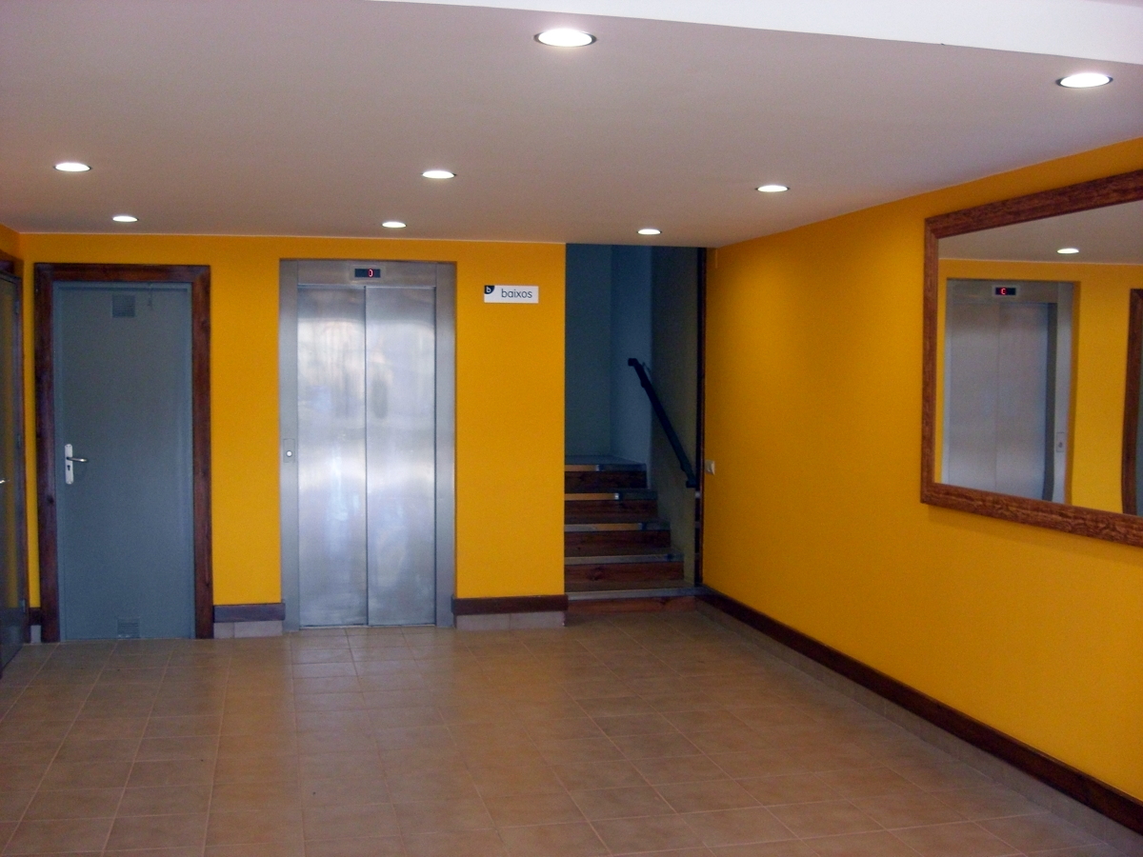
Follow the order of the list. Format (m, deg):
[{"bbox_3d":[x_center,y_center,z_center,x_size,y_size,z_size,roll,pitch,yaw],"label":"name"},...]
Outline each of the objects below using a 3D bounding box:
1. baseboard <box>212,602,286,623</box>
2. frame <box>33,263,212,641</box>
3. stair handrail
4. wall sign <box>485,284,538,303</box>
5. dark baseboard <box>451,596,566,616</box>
[{"bbox_3d":[-1.823,1.046,7.109,0.390,0.098,0.025,0,3,-13],"label":"baseboard"},{"bbox_3d":[-2.462,0.138,6.945,0.915,2.077,0.100,0,3,-13],"label":"frame"},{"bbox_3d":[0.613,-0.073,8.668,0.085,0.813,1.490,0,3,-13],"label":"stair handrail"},{"bbox_3d":[-0.350,-0.784,7.351,0.323,0.099,0.015,0,3,-13],"label":"wall sign"},{"bbox_3d":[-0.359,1.046,7.442,0.696,0.101,0.025,0,3,-13],"label":"dark baseboard"}]

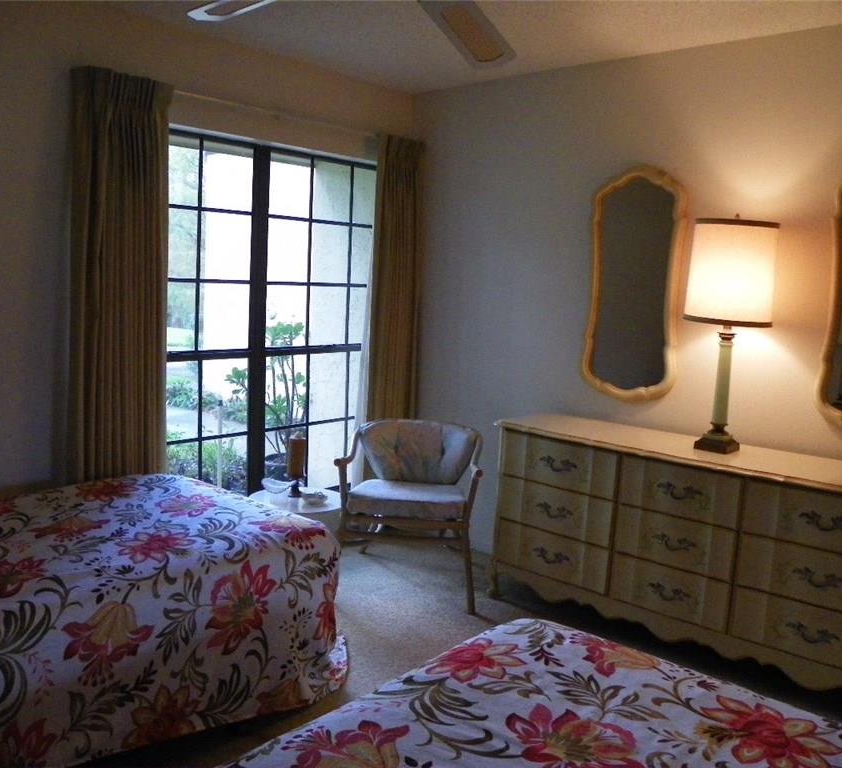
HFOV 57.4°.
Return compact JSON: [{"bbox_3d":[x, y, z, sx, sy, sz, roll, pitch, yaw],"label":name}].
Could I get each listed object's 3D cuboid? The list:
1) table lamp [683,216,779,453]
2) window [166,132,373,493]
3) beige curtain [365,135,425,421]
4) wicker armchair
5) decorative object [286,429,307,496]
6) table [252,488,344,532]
[{"bbox_3d":[1.211,-0.195,3.025,0.325,0.915,0.325,9,10,41],"label":"table lamp"},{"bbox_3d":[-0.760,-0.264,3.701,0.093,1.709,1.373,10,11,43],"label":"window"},{"bbox_3d":[-0.152,-0.228,4.184,0.143,2.116,0.329,10,11,43],"label":"beige curtain"},{"bbox_3d":[-0.025,0.572,3.651,0.658,0.744,0.615,3,8,8],"label":"wicker armchair"},{"bbox_3d":[-0.558,0.365,3.480,0.094,0.297,0.094,2,8,0],"label":"decorative object"},{"bbox_3d":[-0.559,0.731,3.484,0.429,0.429,0.429,10,11,43],"label":"table"}]

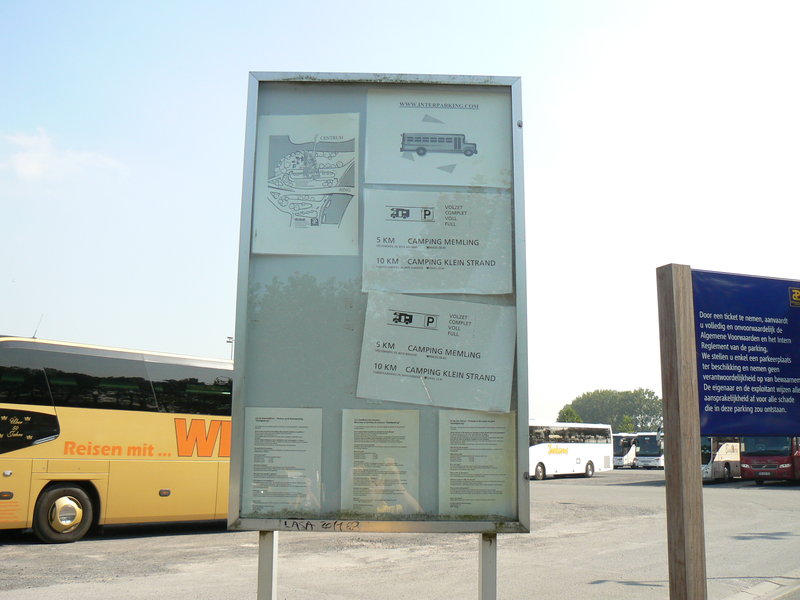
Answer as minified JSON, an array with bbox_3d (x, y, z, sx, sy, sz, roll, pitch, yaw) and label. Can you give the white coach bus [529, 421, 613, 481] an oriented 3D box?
[{"bbox_3d":[9.776,9.805,54.049,2.550,3.500,12.100,-9,-14,41],"label":"white coach bus"}]

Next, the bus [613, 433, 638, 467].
[{"bbox_3d":[24.279,15.507,85.116,2.550,3.500,12.100,-8,-13,38],"label":"bus"}]

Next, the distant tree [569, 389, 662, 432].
[{"bbox_3d":[40.156,22.861,153.408,18.000,13.600,13.000,-2,-11,14],"label":"distant tree"}]

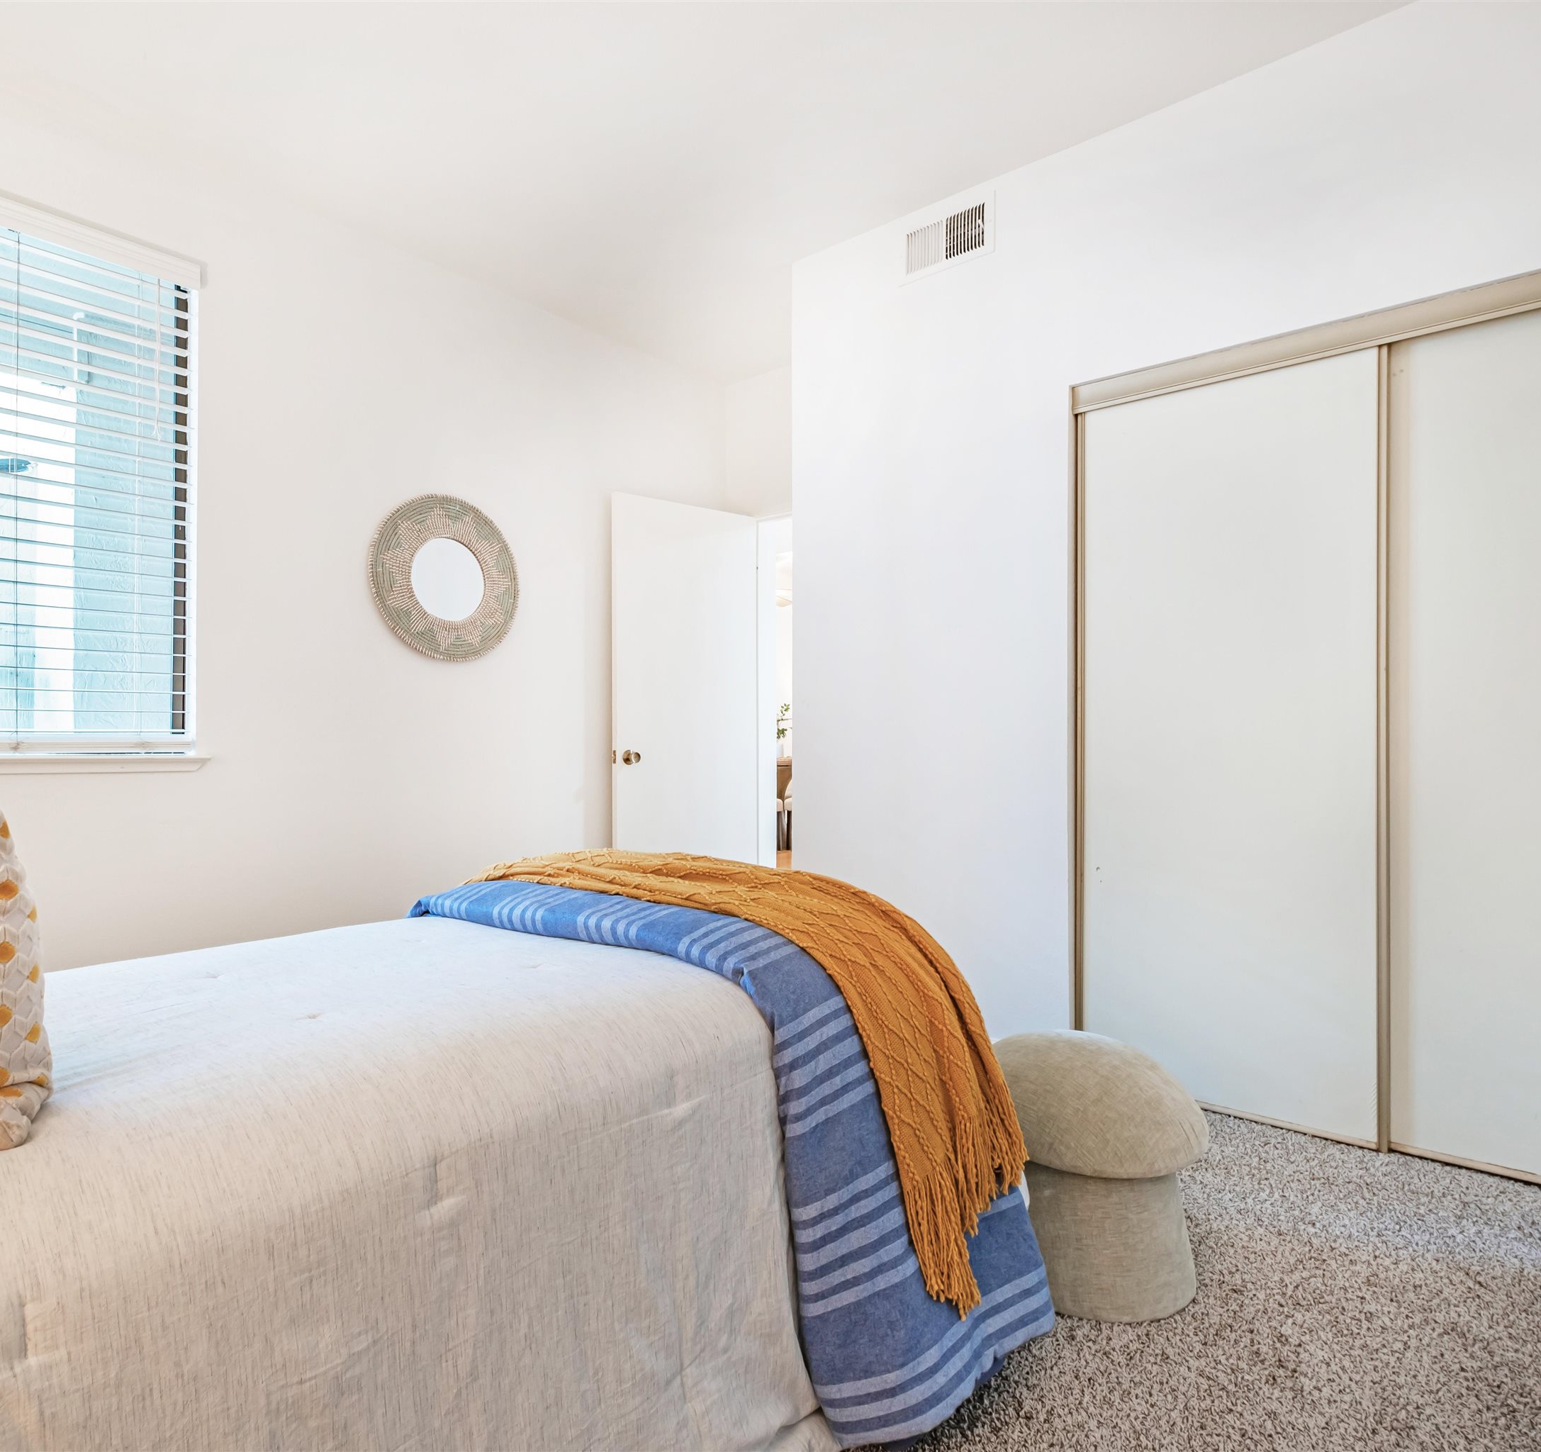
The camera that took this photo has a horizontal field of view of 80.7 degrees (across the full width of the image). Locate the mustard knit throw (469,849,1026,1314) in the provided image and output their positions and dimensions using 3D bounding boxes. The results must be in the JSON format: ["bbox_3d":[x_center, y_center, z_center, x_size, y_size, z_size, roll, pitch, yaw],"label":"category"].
[{"bbox_3d":[-0.092,0.595,1.732,1.100,0.590,0.440,-1,-1,39],"label":"mustard knit throw"}]

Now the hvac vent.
[{"bbox_3d":[0.569,-1.574,2.932,0.340,0.200,0.025,-1,-1,39],"label":"hvac vent"}]

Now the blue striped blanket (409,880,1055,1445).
[{"bbox_3d":[-0.133,0.669,1.681,1.160,0.680,0.560,-1,-1,39],"label":"blue striped blanket"}]

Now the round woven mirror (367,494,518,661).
[{"bbox_3d":[-1.184,-0.539,3.315,0.040,0.600,0.595,-1,-1,40],"label":"round woven mirror"}]

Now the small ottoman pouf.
[{"bbox_3d":[0.611,0.799,1.712,0.390,0.425,0.390,-1,-1,39],"label":"small ottoman pouf"}]

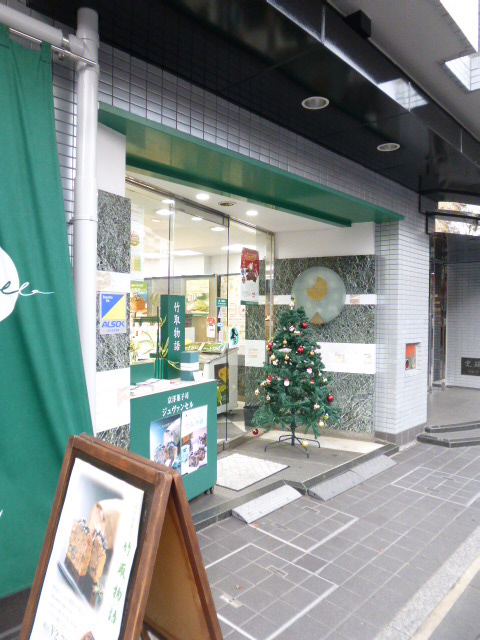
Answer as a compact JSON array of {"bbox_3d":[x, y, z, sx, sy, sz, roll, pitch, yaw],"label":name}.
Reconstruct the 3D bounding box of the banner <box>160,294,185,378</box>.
[{"bbox_3d":[-0.516,0.134,3.440,0.080,0.636,0.186,1,1,35],"label":"banner"}]

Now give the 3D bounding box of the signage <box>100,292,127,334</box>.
[{"bbox_3d":[-0.701,-0.036,2.479,0.015,0.228,0.164,1,1,44],"label":"signage"}]

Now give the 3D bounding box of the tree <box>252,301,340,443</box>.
[{"bbox_3d":[0.537,0.548,4.423,0.864,1.484,0.844,0,1,0],"label":"tree"}]

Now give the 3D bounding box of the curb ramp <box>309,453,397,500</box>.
[{"bbox_3d":[1.007,1.331,3.810,0.159,0.046,1.182,1,1,44],"label":"curb ramp"}]

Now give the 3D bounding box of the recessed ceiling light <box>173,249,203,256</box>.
[{"bbox_3d":[-0.827,-1.060,6.987,0.407,0.050,0.427,1,1,44],"label":"recessed ceiling light"}]

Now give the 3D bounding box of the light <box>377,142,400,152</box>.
[{"bbox_3d":[1.191,-1.391,3.546,0.184,0.040,0.184,0,1,0],"label":"light"}]

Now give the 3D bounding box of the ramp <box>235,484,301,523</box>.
[{"bbox_3d":[0.213,1.337,3.253,0.169,0.046,0.616,1,1,44],"label":"ramp"}]

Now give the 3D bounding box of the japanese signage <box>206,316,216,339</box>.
[{"bbox_3d":[-0.270,0.073,4.208,0.010,0.204,0.099,1,1,44],"label":"japanese signage"}]

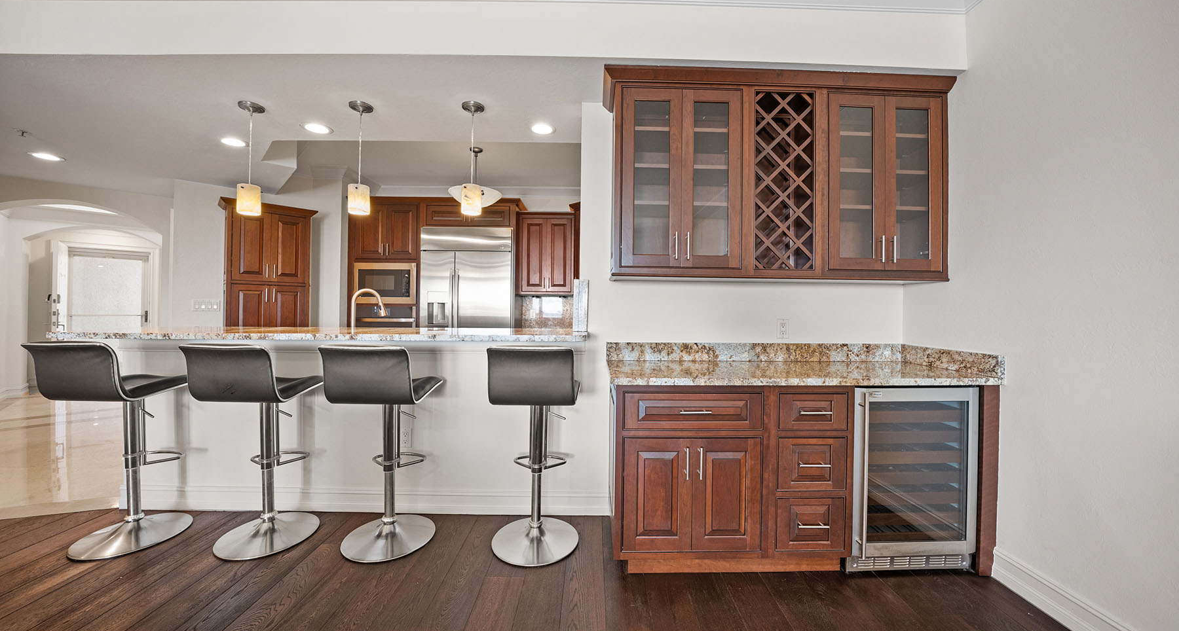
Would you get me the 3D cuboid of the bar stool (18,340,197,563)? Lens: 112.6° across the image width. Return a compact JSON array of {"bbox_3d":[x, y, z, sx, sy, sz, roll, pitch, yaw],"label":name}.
[{"bbox_3d":[-2.525,0.676,2.163,0.455,1.090,0.500,1,1,1],"label":"bar stool"}]

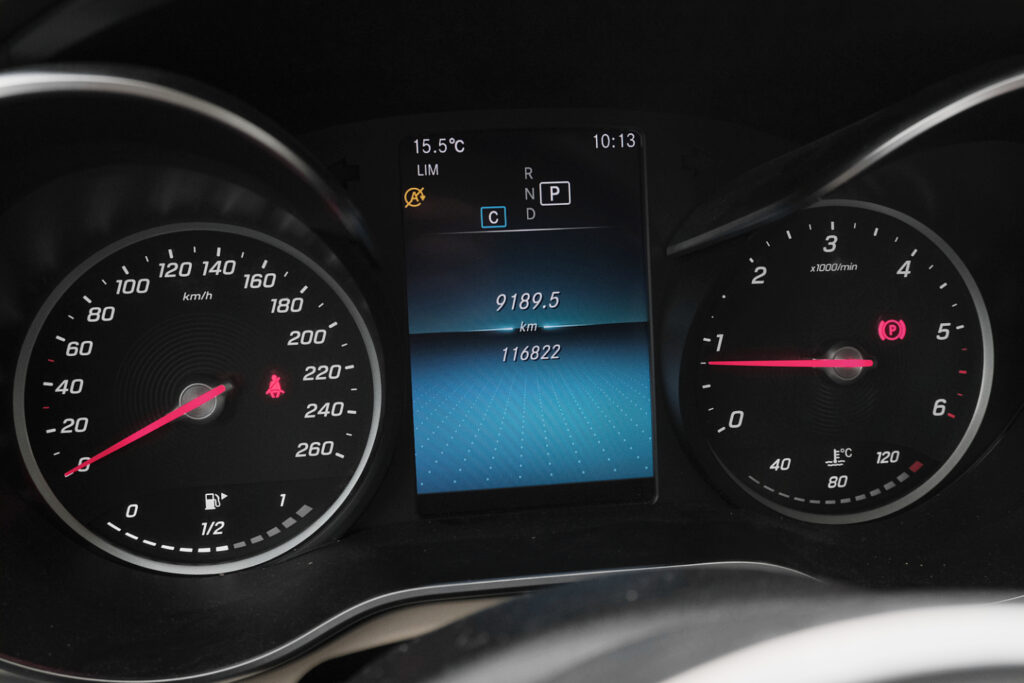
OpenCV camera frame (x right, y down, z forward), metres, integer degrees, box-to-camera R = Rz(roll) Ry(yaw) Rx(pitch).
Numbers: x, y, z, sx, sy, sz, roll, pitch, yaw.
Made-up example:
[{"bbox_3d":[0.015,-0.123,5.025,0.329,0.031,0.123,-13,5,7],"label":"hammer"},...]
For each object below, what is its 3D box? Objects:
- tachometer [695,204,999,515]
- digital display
[{"bbox_3d":[0.111,0.007,0.370,0.108,0.108,0.020,-3,3,-6],"label":"tachometer"},{"bbox_3d":[0.006,-0.006,0.351,0.077,0.122,0.010,-3,3,-9],"label":"digital display"}]

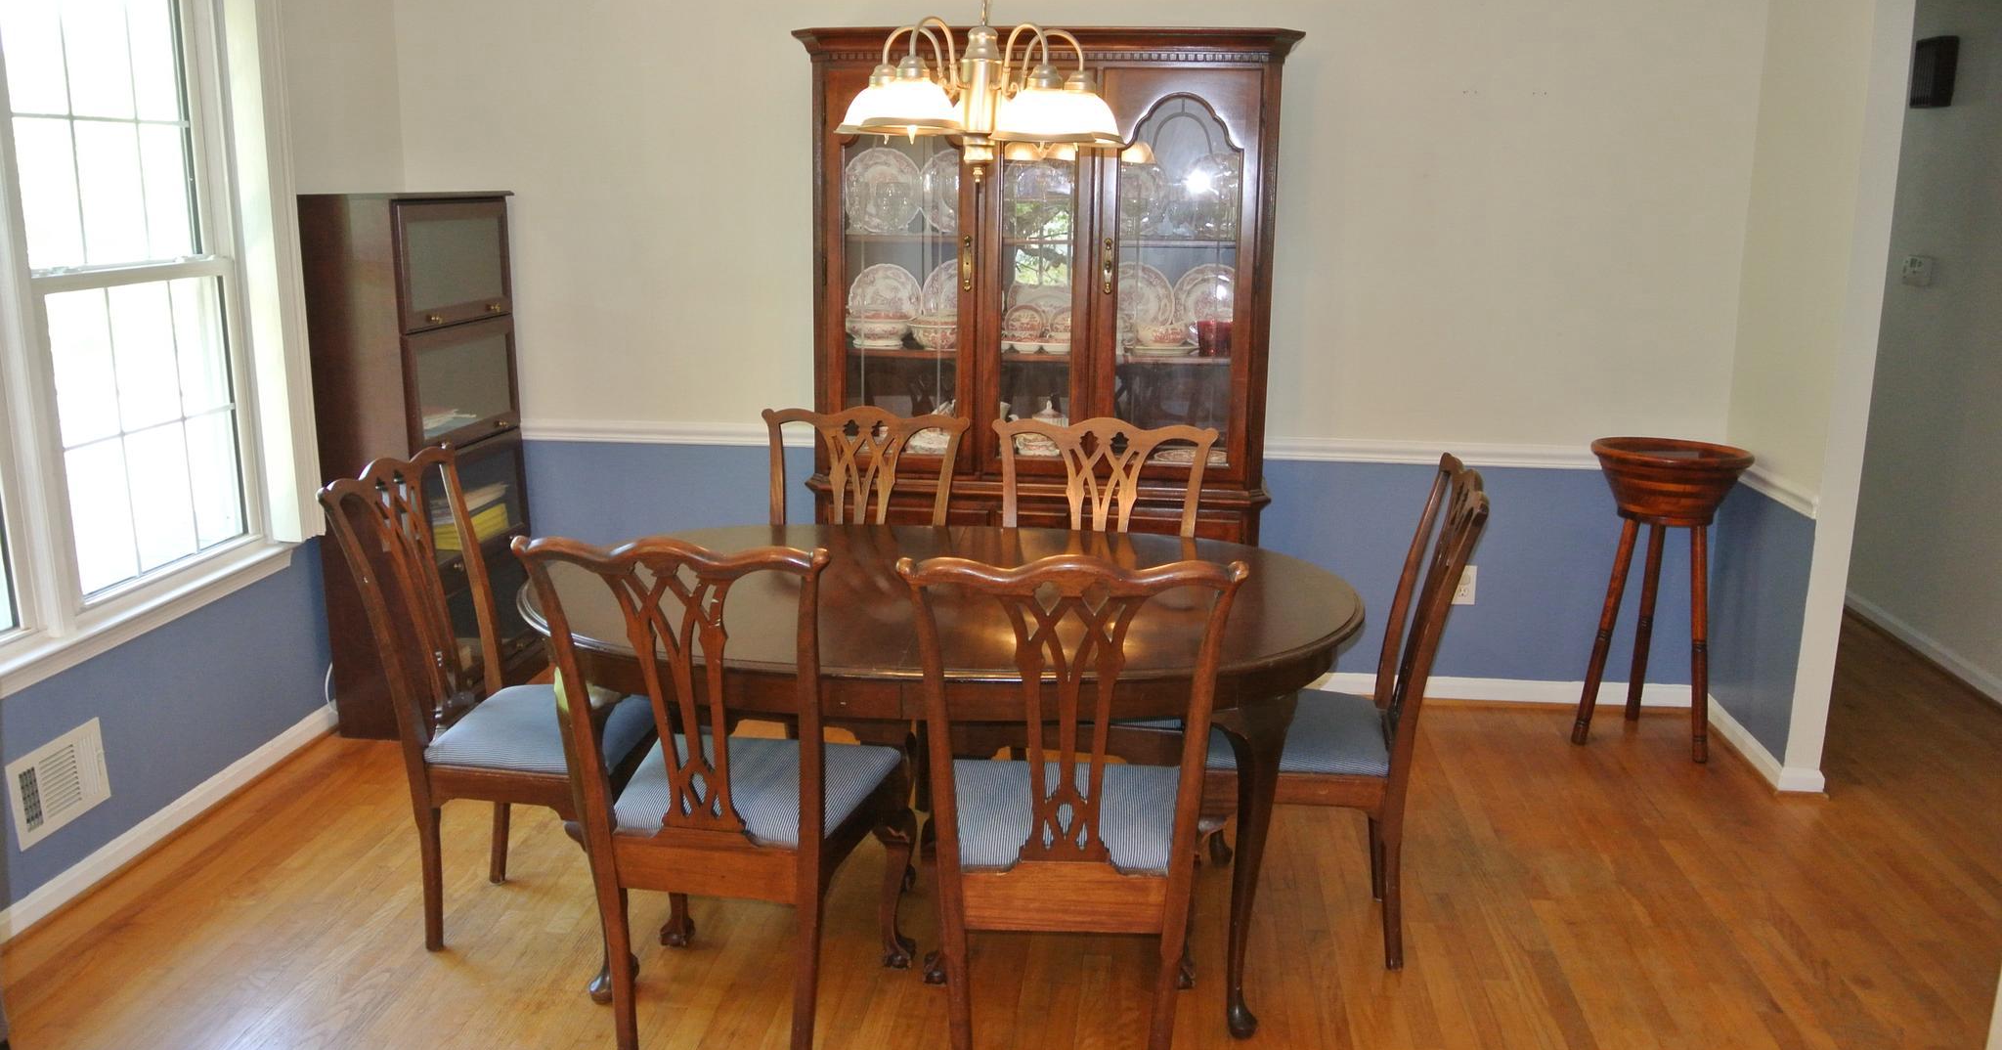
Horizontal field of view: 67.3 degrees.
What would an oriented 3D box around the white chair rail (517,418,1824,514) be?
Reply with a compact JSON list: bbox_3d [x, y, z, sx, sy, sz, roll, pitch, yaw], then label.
[{"bbox_3d":[0.104,-0.172,4.220,4.012,0.065,0.638,2,13,6],"label":"white chair rail"}]

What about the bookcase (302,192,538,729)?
[{"bbox_3d":[-1.669,-0.203,4.364,0.310,1.505,0.710,2,13,6],"label":"bookcase"}]

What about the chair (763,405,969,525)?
[{"bbox_3d":[-0.364,0.259,3.545,0.530,0.995,0.550,3,13,9],"label":"chair"}]

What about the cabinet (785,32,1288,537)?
[{"bbox_3d":[0.126,-0.387,4.271,1.340,1.930,0.420,2,13,6],"label":"cabinet"}]

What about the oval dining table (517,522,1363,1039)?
[{"bbox_3d":[-0.124,0.489,3.086,1.650,0.758,1.060,1,13,3],"label":"oval dining table"}]

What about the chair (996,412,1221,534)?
[{"bbox_3d":[0.217,0.293,3.416,0.530,0.995,0.550,3,13,9],"label":"chair"}]

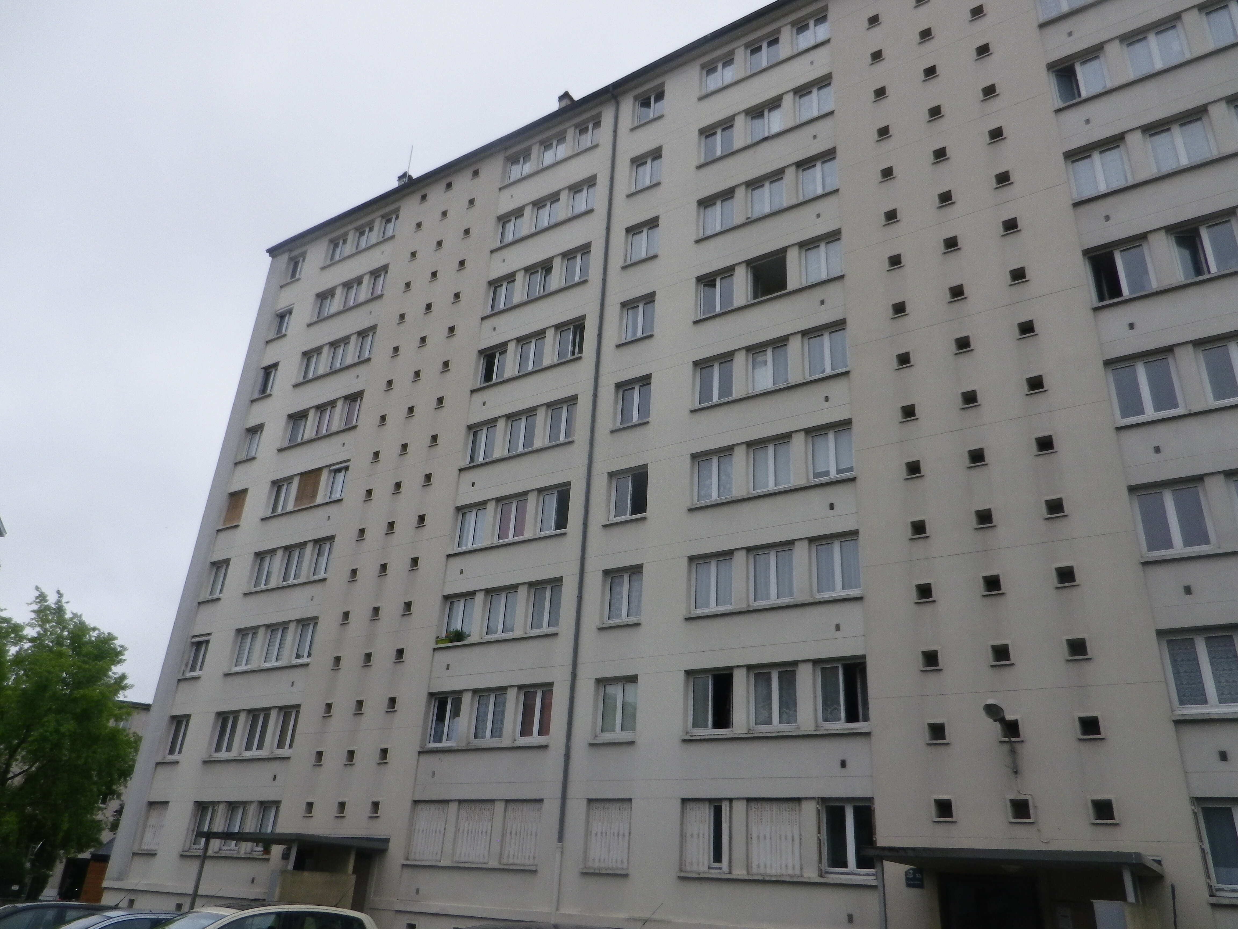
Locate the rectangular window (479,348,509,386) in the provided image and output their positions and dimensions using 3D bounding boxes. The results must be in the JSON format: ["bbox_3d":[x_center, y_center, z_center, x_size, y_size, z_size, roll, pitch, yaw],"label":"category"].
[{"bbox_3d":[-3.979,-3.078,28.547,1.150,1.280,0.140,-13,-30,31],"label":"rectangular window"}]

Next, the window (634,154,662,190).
[{"bbox_3d":[0.937,-9.002,27.884,1.108,1.289,0.140,-13,-30,31],"label":"window"}]

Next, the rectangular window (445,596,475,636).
[{"bbox_3d":[-4.355,4.265,24.804,1.224,1.251,0.120,-13,-30,31],"label":"rectangular window"}]

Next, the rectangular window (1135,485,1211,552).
[{"bbox_3d":[9.896,1.016,15.935,1.130,1.320,0.120,-13,-30,31],"label":"rectangular window"}]

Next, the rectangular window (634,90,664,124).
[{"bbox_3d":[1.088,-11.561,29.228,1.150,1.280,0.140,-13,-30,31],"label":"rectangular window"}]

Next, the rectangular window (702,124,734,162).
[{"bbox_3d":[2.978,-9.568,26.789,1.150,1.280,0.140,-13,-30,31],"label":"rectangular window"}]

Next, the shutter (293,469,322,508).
[{"bbox_3d":[-10.732,0.837,31.060,1.232,1.287,0.080,-13,-30,31],"label":"shutter"}]

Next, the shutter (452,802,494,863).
[{"bbox_3d":[-3.499,8.919,21.765,1.170,1.360,0.090,-13,-30,31],"label":"shutter"}]

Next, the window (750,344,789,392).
[{"bbox_3d":[3.800,-2.448,22.327,1.180,1.251,0.120,-13,-30,31],"label":"window"}]

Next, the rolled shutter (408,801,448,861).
[{"bbox_3d":[-4.818,9.285,22.625,1.110,1.387,0.080,-12,-29,31],"label":"rolled shutter"}]

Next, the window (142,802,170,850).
[{"bbox_3d":[-14.788,11.575,28.587,1.050,1.387,0.100,-12,-29,31],"label":"window"}]

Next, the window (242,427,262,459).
[{"bbox_3d":[-13.945,-0.787,34.441,1.194,1.251,0.120,-13,-30,31],"label":"window"}]

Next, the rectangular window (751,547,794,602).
[{"bbox_3d":[3.475,2.490,19.949,1.130,1.320,0.120,-13,-30,31],"label":"rectangular window"}]

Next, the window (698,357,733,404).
[{"bbox_3d":[2.506,-2.147,23.267,1.100,1.251,0.130,-12,-29,31],"label":"window"}]

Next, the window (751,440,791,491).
[{"bbox_3d":[3.630,0.035,21.163,1.108,1.289,0.140,-13,-30,31],"label":"window"}]

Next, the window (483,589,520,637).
[{"bbox_3d":[-3.194,4.026,24.472,1.130,1.240,0.120,-13,-29,31],"label":"window"}]

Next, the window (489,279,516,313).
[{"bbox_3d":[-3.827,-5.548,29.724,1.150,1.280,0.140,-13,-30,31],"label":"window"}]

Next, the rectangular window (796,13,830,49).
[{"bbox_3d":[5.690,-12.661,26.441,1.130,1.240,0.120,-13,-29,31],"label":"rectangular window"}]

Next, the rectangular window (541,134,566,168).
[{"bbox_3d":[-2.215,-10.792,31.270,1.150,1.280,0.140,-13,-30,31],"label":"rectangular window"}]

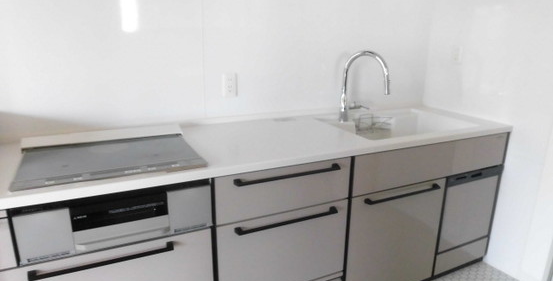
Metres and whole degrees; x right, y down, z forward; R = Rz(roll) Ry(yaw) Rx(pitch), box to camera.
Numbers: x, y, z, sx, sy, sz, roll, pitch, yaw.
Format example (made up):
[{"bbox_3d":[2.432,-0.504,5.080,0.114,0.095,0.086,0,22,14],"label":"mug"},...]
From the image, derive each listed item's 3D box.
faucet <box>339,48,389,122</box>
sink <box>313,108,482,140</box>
[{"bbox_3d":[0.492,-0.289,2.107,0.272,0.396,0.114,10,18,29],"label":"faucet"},{"bbox_3d":[0.660,-0.014,2.163,0.762,0.188,0.495,-7,18,-25],"label":"sink"}]

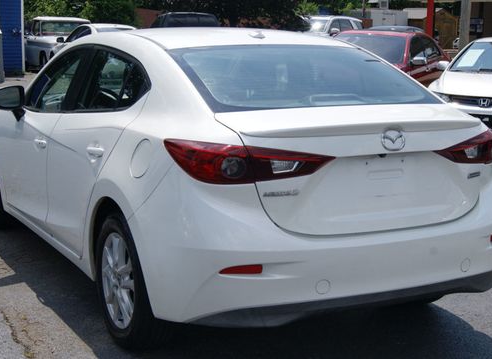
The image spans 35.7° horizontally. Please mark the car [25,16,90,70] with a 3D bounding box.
[{"bbox_3d":[-6.239,-4.394,25.000,1.950,1.850,5.100,-5,11,-28],"label":"car"}]

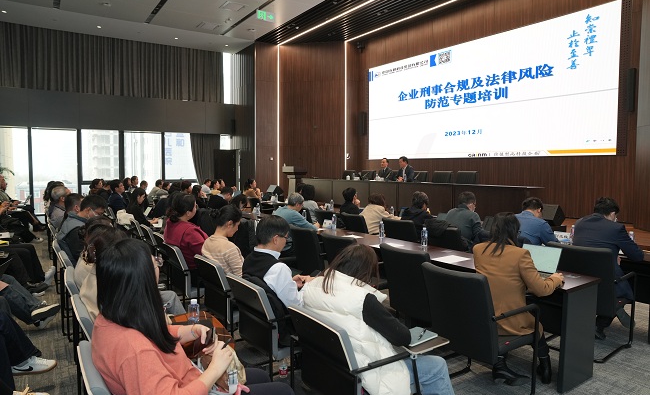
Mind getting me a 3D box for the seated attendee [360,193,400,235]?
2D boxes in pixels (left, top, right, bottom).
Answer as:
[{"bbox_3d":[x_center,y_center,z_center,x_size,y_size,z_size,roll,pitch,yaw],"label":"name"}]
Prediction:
[{"bbox_3d":[0.882,0.568,6.655,0.850,1.290,0.560,-2,4,-32],"label":"seated attendee"}]

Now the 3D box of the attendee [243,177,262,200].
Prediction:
[{"bbox_3d":[-1.732,0.253,10.678,0.740,1.370,0.520,-2,4,-26],"label":"attendee"}]

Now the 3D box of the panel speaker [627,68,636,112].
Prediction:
[{"bbox_3d":[5.970,-2.082,8.430,0.170,0.830,0.150,-3,5,-36],"label":"panel speaker"}]

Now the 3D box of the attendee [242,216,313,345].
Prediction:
[{"bbox_3d":[-0.259,0.757,3.341,0.800,1.280,0.550,-3,5,-36],"label":"attendee"}]

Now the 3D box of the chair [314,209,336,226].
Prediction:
[{"bbox_3d":[0.261,0.653,7.096,0.600,0.940,0.570,-4,6,-42],"label":"chair"}]

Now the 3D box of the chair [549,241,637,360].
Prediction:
[{"bbox_3d":[2.486,0.898,4.090,0.630,0.975,0.585,-3,5,-36],"label":"chair"}]

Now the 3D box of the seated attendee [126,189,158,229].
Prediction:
[{"bbox_3d":[-2.838,0.498,6.957,0.780,1.310,0.520,-3,5,-35],"label":"seated attendee"}]

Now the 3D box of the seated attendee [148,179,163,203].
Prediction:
[{"bbox_3d":[-3.993,0.183,10.746,0.780,1.250,0.500,-2,5,-34],"label":"seated attendee"}]

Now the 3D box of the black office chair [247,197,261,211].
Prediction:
[{"bbox_3d":[-1.369,0.462,9.632,0.600,0.940,0.580,-3,5,-39],"label":"black office chair"}]

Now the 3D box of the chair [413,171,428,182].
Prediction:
[{"bbox_3d":[1.961,-0.085,9.600,0.620,0.980,0.580,-3,5,-35],"label":"chair"}]

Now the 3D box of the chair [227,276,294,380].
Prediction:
[{"bbox_3d":[-0.361,0.989,3.241,0.600,0.830,0.600,-3,5,-37],"label":"chair"}]

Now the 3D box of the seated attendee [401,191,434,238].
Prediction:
[{"bbox_3d":[1.315,0.555,6.205,0.820,1.270,0.540,-4,6,-42],"label":"seated attendee"}]

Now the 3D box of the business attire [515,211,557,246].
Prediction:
[{"bbox_3d":[2.242,0.487,4.889,0.450,0.660,0.540,-3,5,-35],"label":"business attire"}]

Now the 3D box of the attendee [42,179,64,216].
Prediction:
[{"bbox_3d":[-5.745,0.336,9.200,0.800,1.290,0.520,-3,5,-35],"label":"attendee"}]

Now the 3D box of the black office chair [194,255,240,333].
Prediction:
[{"bbox_3d":[-0.708,0.917,3.528,0.620,0.870,0.600,-2,5,-34],"label":"black office chair"}]

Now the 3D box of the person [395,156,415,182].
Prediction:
[{"bbox_3d":[1.720,-0.242,9.550,0.750,1.300,0.550,-3,5,-35],"label":"person"}]

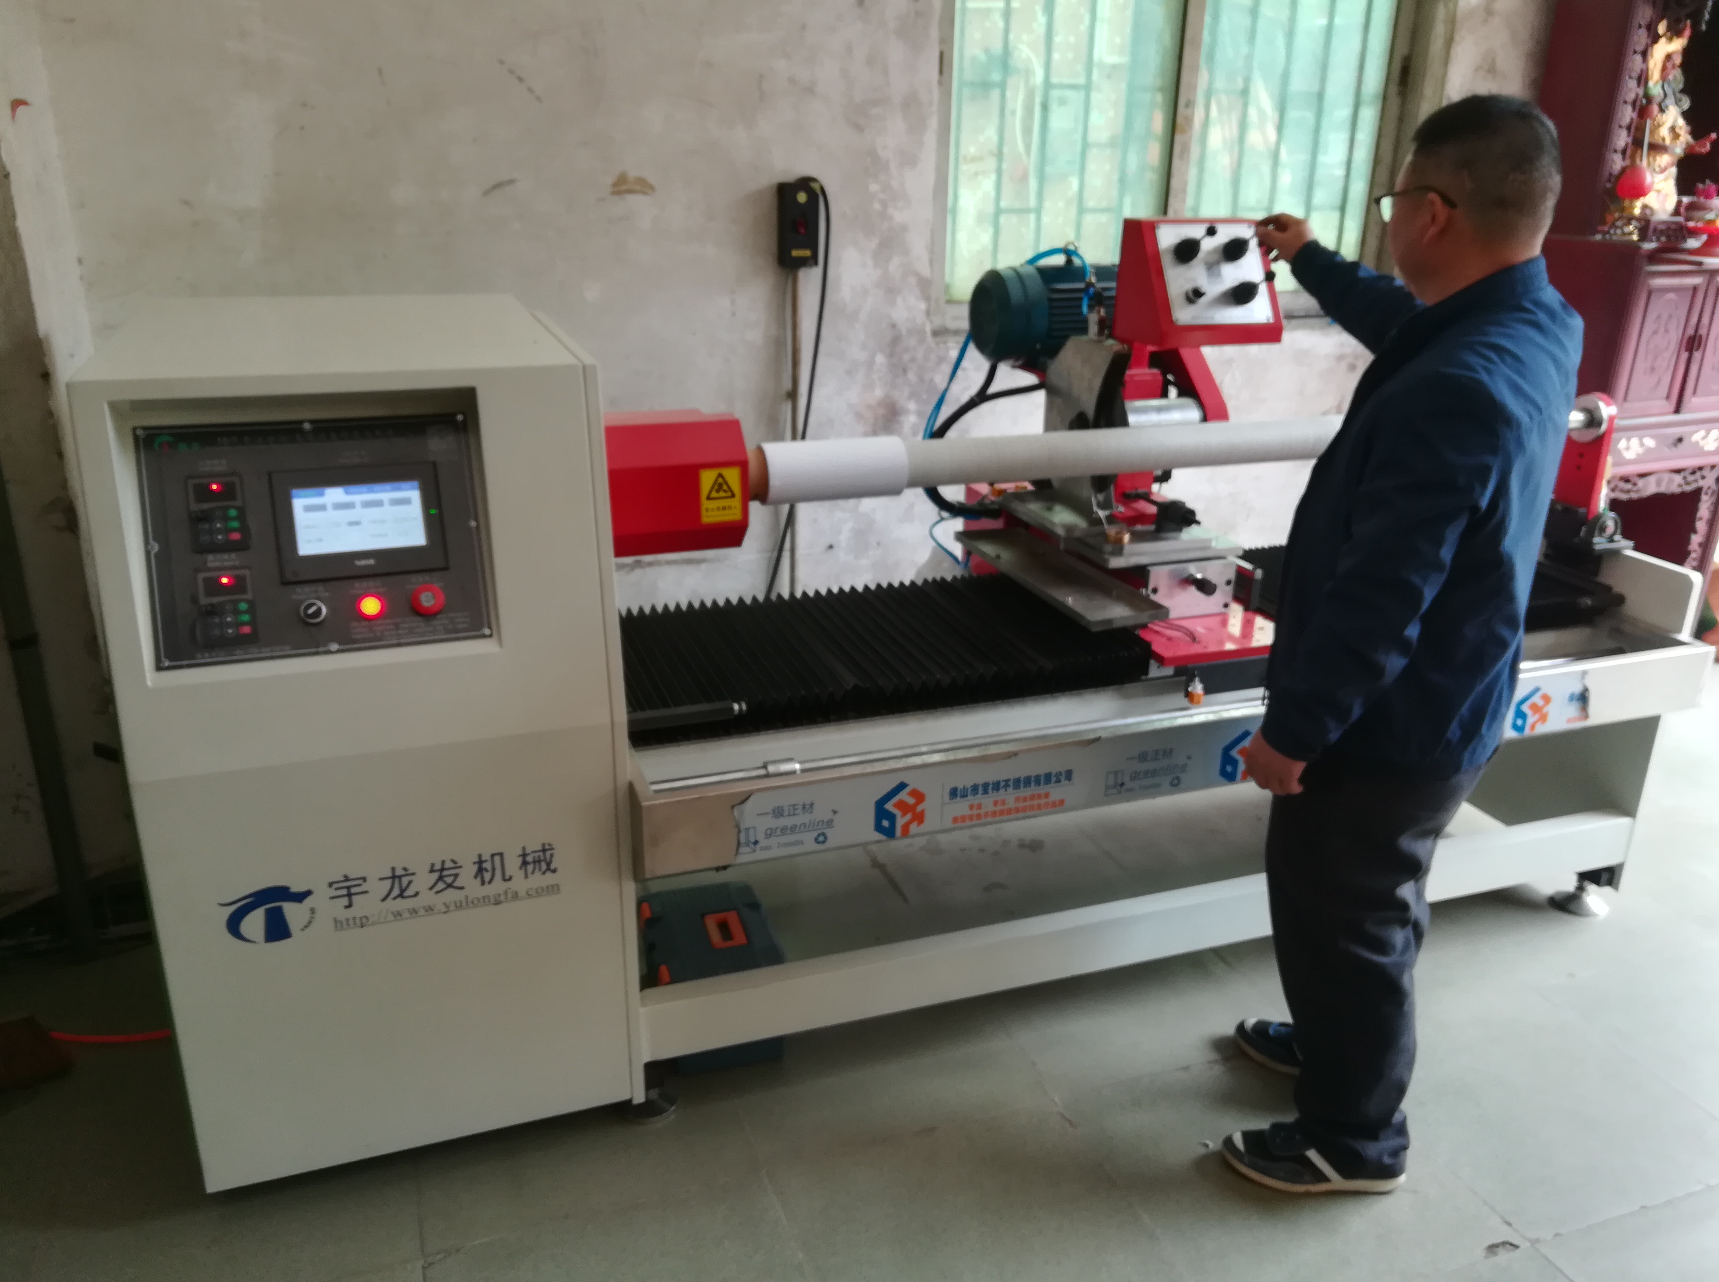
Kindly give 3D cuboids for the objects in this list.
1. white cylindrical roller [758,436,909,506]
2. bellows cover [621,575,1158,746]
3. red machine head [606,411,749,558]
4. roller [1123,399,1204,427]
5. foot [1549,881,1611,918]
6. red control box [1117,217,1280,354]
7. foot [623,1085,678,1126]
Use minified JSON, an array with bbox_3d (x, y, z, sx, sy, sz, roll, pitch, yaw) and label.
[{"bbox_3d":[-0.041,-0.278,2.099,0.233,0.095,0.095,-6,21,-18],"label":"white cylindrical roller"},{"bbox_3d":[-0.010,0.011,2.300,0.917,0.066,0.489,-6,21,-18],"label":"bellows cover"},{"bbox_3d":[-0.311,-0.248,2.011,0.231,0.200,0.215,-6,21,-18],"label":"red machine head"},{"bbox_3d":[0.553,-0.405,2.386,0.148,0.082,0.082,-6,21,-18],"label":"roller"},{"bbox_3d":[1.513,0.521,2.705,0.113,0.062,0.113,-6,21,-18],"label":"foot"},{"bbox_3d":[0.627,-0.657,2.356,0.250,0.206,0.172,-6,21,-19],"label":"red control box"},{"bbox_3d":[-0.346,0.728,2.102,0.103,0.051,0.107,-6,21,-18],"label":"foot"}]

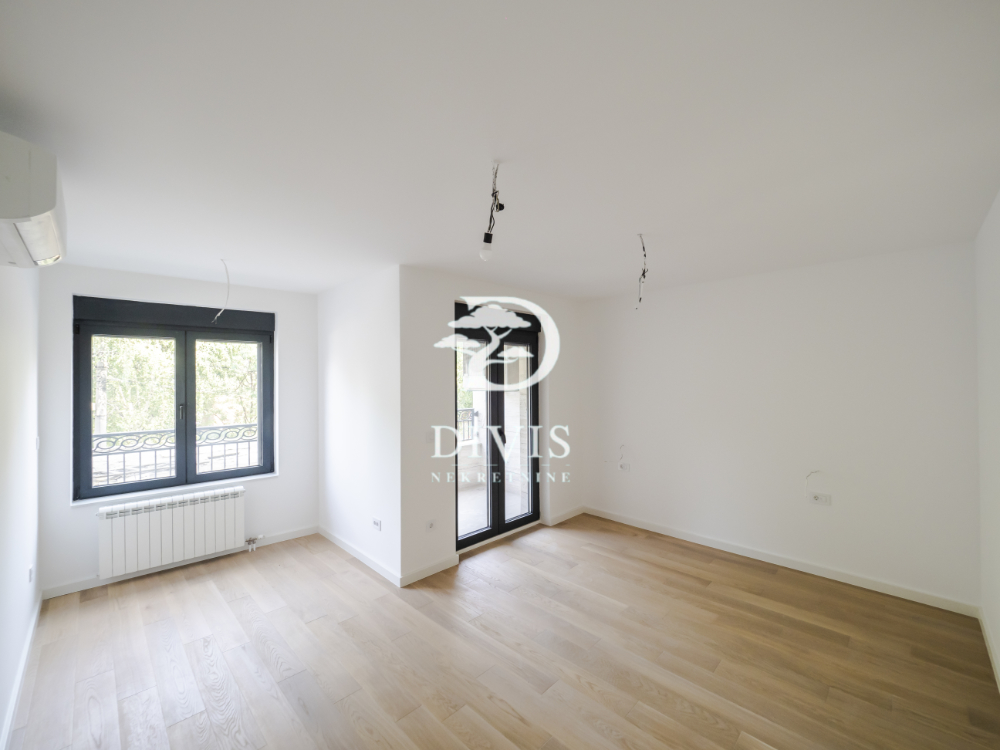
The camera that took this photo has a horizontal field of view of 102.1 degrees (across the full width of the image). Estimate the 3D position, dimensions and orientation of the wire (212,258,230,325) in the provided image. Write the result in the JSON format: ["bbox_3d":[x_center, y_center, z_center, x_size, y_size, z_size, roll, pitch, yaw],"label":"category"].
[{"bbox_3d":[-2.170,-0.648,3.150,0.115,0.500,0.060,0,0,-40],"label":"wire"}]

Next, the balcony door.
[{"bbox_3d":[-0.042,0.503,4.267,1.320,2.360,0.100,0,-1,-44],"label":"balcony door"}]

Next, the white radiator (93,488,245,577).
[{"bbox_3d":[-2.985,1.412,3.745,1.050,0.585,0.100,0,0,-40],"label":"white radiator"}]

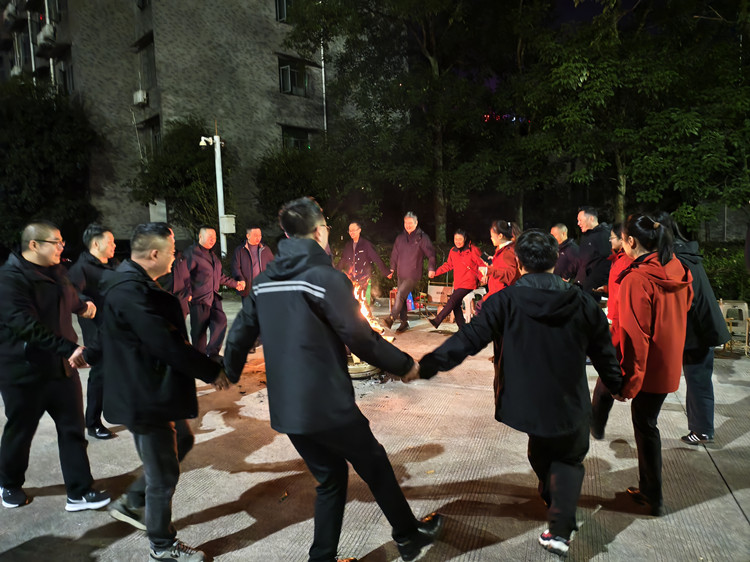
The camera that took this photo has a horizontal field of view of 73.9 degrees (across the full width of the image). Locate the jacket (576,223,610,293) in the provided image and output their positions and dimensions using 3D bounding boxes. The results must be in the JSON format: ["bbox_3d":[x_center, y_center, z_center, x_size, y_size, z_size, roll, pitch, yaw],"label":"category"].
[{"bbox_3d":[2.127,-0.165,4.850,0.380,0.750,0.550,0,6,19],"label":"jacket"}]

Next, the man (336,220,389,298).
[{"bbox_3d":[-0.206,-0.071,7.600,0.800,1.680,0.450,-1,6,9],"label":"man"}]

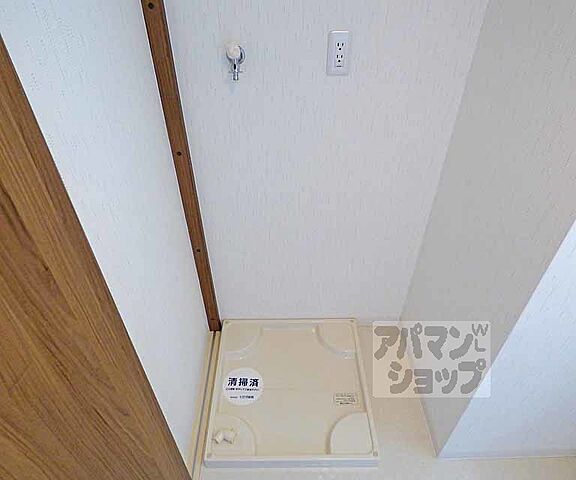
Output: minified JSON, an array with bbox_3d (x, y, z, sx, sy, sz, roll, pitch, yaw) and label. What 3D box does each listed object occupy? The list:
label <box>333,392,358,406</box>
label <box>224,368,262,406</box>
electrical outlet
[{"bbox_3d":[0.242,0.665,1.446,0.108,0.004,0.061,0,37,0],"label":"label"},{"bbox_3d":[-0.192,0.630,1.495,0.176,0.004,0.176,0,37,0],"label":"label"},{"bbox_3d":[0.153,-0.553,1.034,0.070,0.120,0.010,0,37,0],"label":"electrical outlet"}]

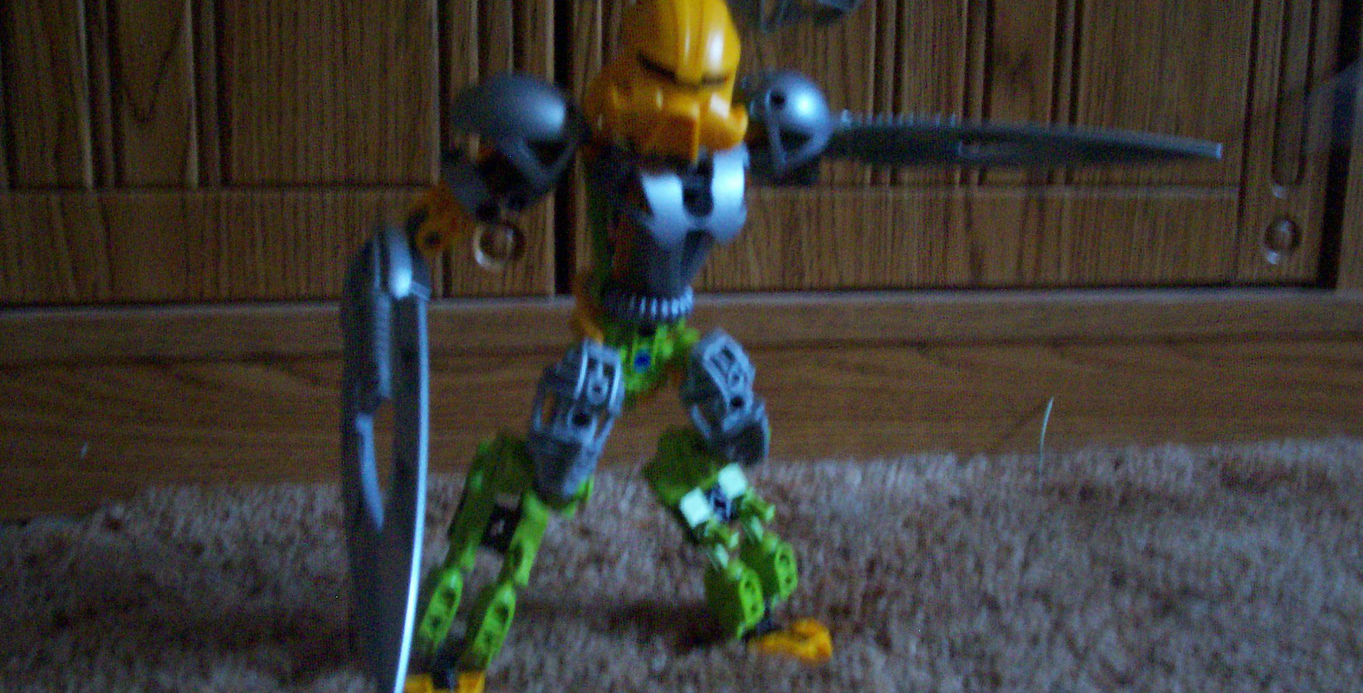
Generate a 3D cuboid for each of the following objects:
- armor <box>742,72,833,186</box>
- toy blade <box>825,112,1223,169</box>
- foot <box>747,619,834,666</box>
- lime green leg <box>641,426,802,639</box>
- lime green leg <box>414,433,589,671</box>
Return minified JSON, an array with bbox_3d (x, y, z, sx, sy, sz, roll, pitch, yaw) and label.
[{"bbox_3d":[0.027,-0.056,0.366,0.021,0.028,0.021,-4,10,-30],"label":"armor"},{"bbox_3d":[0.085,-0.054,0.372,0.122,0.009,0.025,3,-4,-12],"label":"toy blade"},{"bbox_3d":[0.031,0.085,0.408,0.021,0.008,0.018,5,10,30],"label":"foot"},{"bbox_3d":[0.011,0.052,0.396,0.019,0.055,0.024,-9,17,46],"label":"lime green leg"},{"bbox_3d":[-0.047,0.053,0.370,0.025,0.056,0.019,19,7,-28],"label":"lime green leg"}]

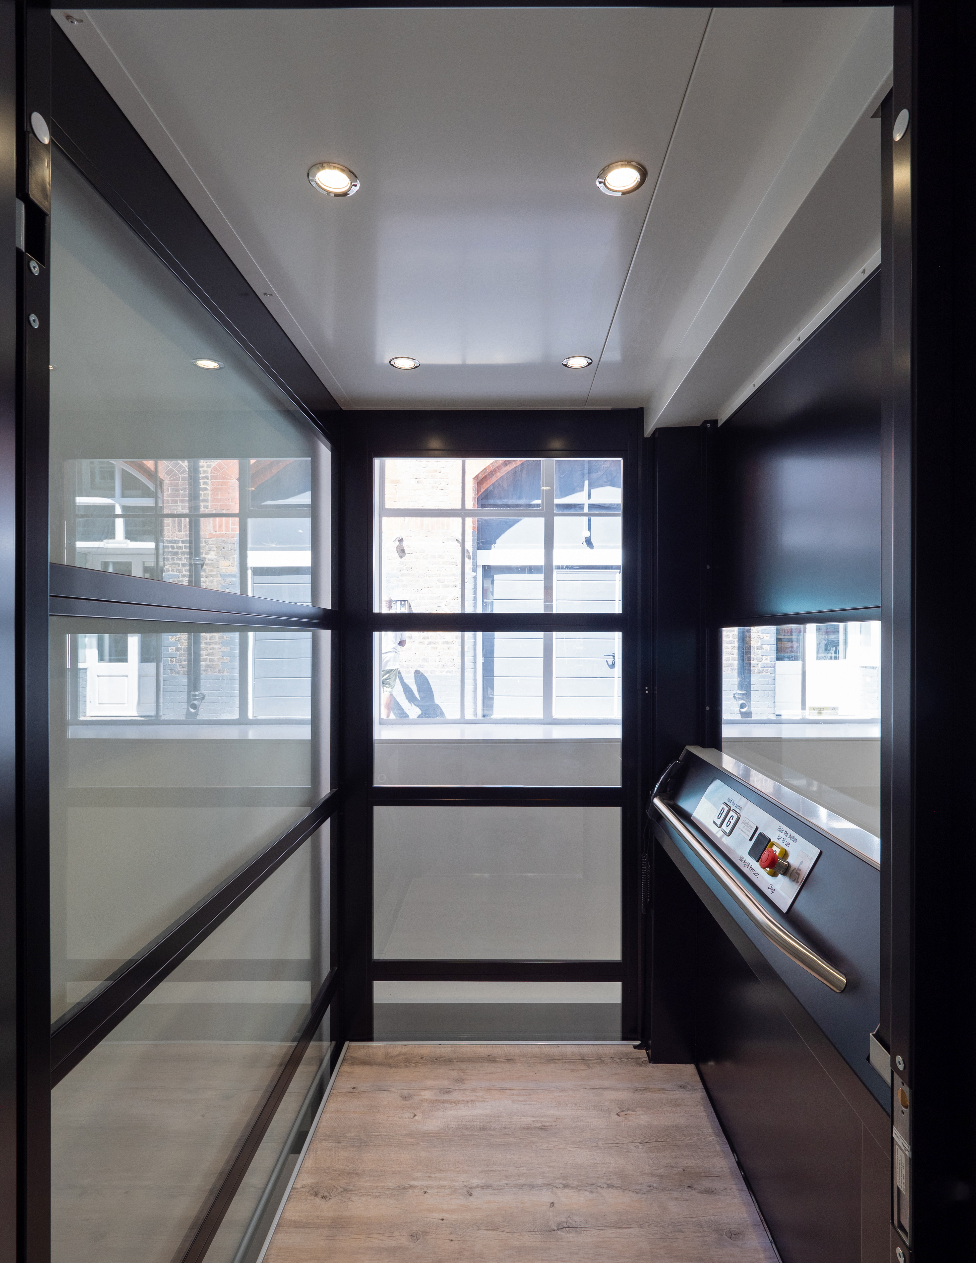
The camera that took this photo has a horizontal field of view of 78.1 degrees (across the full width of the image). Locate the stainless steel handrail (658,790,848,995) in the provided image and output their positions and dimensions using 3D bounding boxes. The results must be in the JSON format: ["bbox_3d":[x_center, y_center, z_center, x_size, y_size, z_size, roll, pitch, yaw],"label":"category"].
[{"bbox_3d":[0.490,0.487,1.320,0.095,0.065,0.940,0,0,2],"label":"stainless steel handrail"}]

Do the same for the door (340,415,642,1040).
[{"bbox_3d":[0.009,0.321,2.010,1.010,2.080,0.060,0,0,0],"label":"door"}]

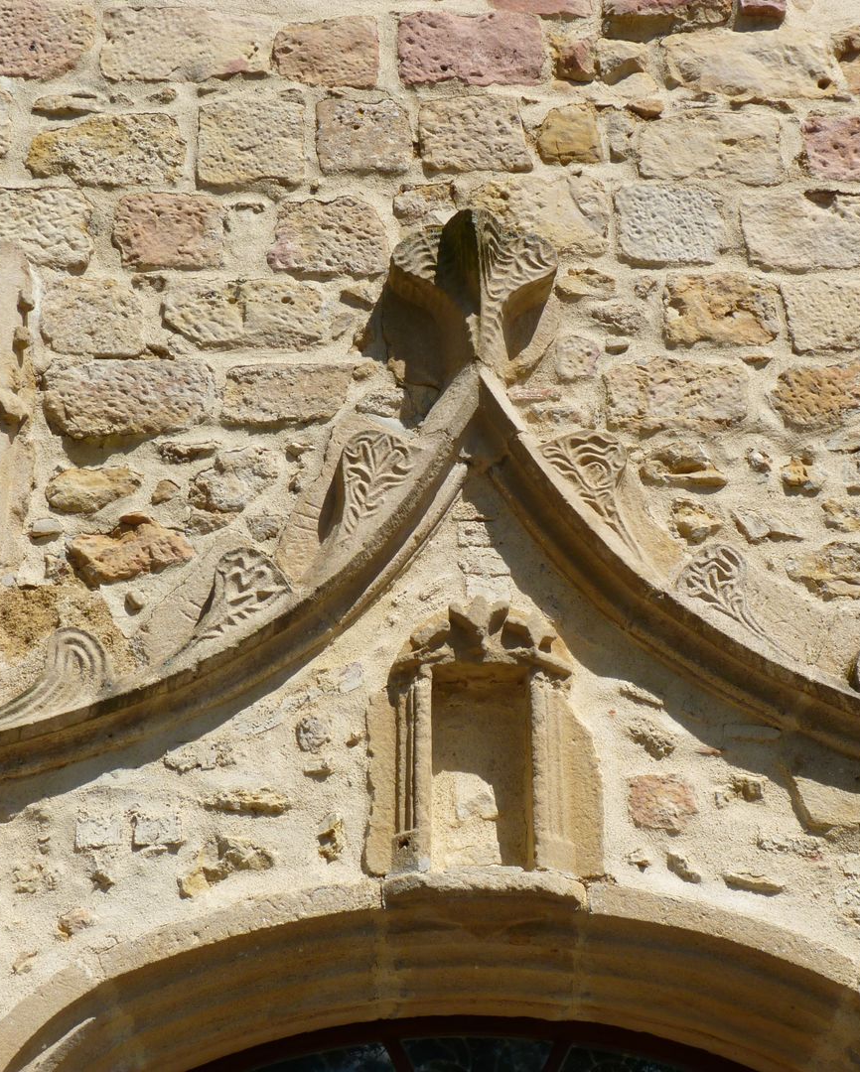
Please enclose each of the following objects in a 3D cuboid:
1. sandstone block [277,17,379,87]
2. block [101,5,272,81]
[{"bbox_3d":[-0.298,-1.350,5.297,0.298,0.260,0.170,0,-27,0],"label":"sandstone block"},{"bbox_3d":[-0.706,-1.377,5.383,0.491,0.292,0.240,0,-28,0],"label":"block"}]

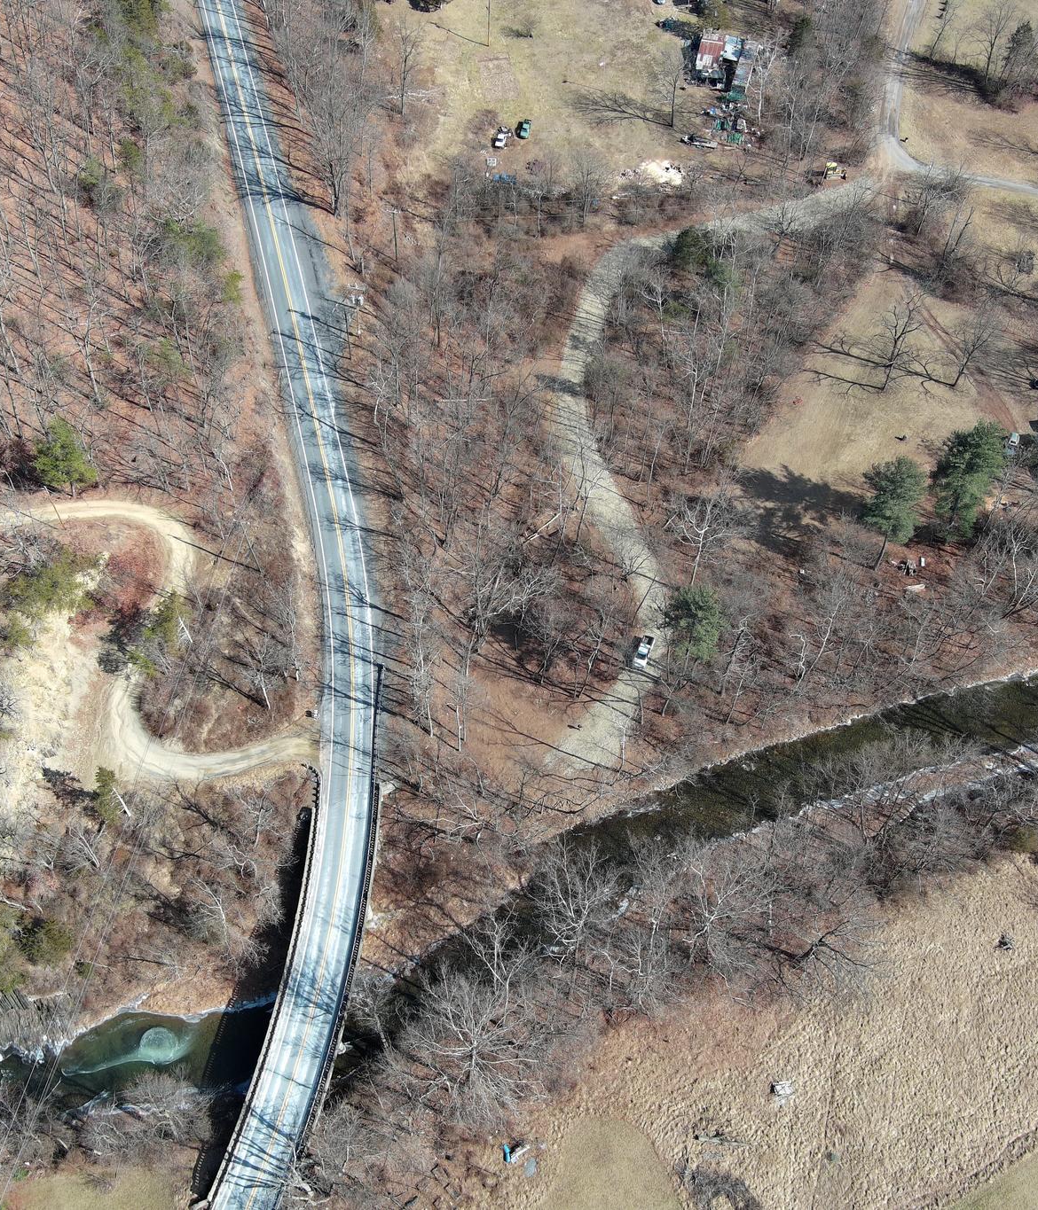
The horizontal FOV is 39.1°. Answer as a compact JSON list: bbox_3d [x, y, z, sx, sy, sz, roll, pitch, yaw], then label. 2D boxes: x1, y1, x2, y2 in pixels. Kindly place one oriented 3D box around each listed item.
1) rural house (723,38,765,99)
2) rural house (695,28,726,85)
[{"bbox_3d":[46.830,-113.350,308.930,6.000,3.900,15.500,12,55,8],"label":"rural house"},{"bbox_3d":[40.670,-116.260,310.550,5.600,4.600,13.800,10,55,7],"label":"rural house"}]

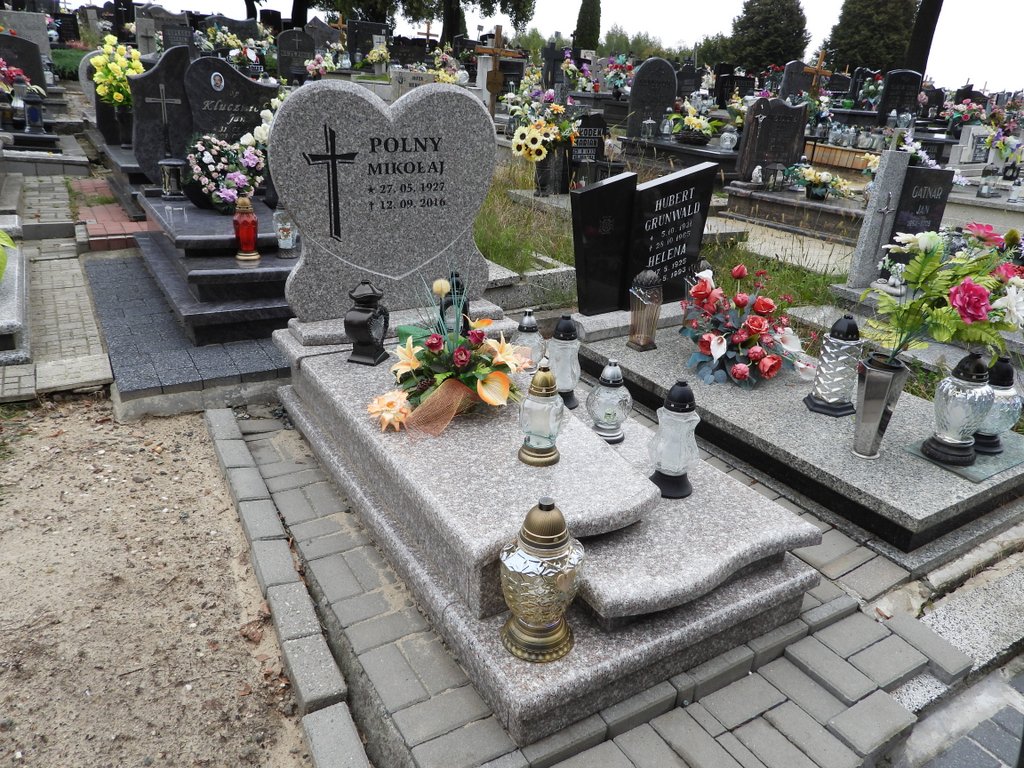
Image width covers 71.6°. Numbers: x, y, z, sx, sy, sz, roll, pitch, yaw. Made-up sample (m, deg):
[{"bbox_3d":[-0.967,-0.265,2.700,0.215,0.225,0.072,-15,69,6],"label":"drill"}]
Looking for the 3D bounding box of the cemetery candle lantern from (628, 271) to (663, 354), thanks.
[{"bbox_3d":[0.596,-0.338,3.184,0.110,0.359,0.110,-14,27,-34],"label":"cemetery candle lantern"}]

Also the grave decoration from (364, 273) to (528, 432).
[{"bbox_3d":[-0.210,-0.129,2.311,0.530,0.370,0.430,-11,26,-30],"label":"grave decoration"}]

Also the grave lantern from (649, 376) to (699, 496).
[{"bbox_3d":[0.457,0.145,1.980,0.145,0.326,0.145,2,23,-1],"label":"grave lantern"}]

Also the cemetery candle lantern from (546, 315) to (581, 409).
[{"bbox_3d":[0.200,-0.081,2.474,0.117,0.329,0.117,-11,25,-29],"label":"cemetery candle lantern"}]

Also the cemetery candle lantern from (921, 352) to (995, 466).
[{"bbox_3d":[1.420,0.069,2.242,0.172,0.352,0.172,-11,25,-29],"label":"cemetery candle lantern"}]

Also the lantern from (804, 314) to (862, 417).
[{"bbox_3d":[1.197,-0.078,2.593,0.180,0.357,0.162,13,25,26],"label":"lantern"}]

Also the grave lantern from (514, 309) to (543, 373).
[{"bbox_3d":[0.062,-0.167,2.783,0.137,0.252,0.137,2,23,-1],"label":"grave lantern"}]

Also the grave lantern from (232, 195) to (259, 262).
[{"bbox_3d":[-1.347,-0.787,3.579,0.122,0.308,0.122,-11,25,-29],"label":"grave lantern"}]

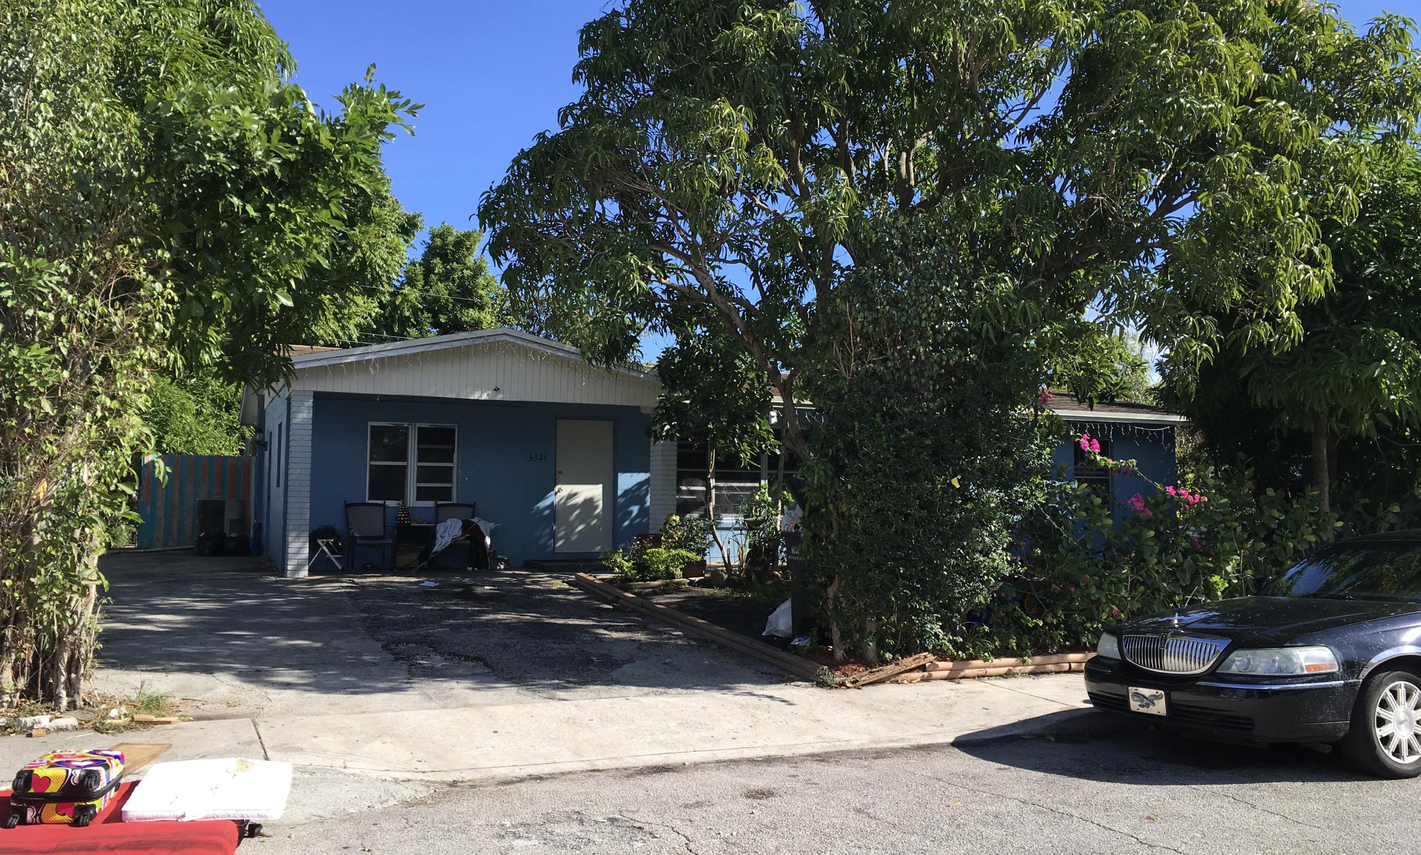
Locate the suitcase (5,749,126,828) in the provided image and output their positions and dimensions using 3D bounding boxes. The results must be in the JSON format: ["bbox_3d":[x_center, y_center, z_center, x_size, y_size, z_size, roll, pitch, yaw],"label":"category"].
[{"bbox_3d":[-2.691,1.501,5.016,0.360,0.235,0.490,1,-3,-15],"label":"suitcase"}]

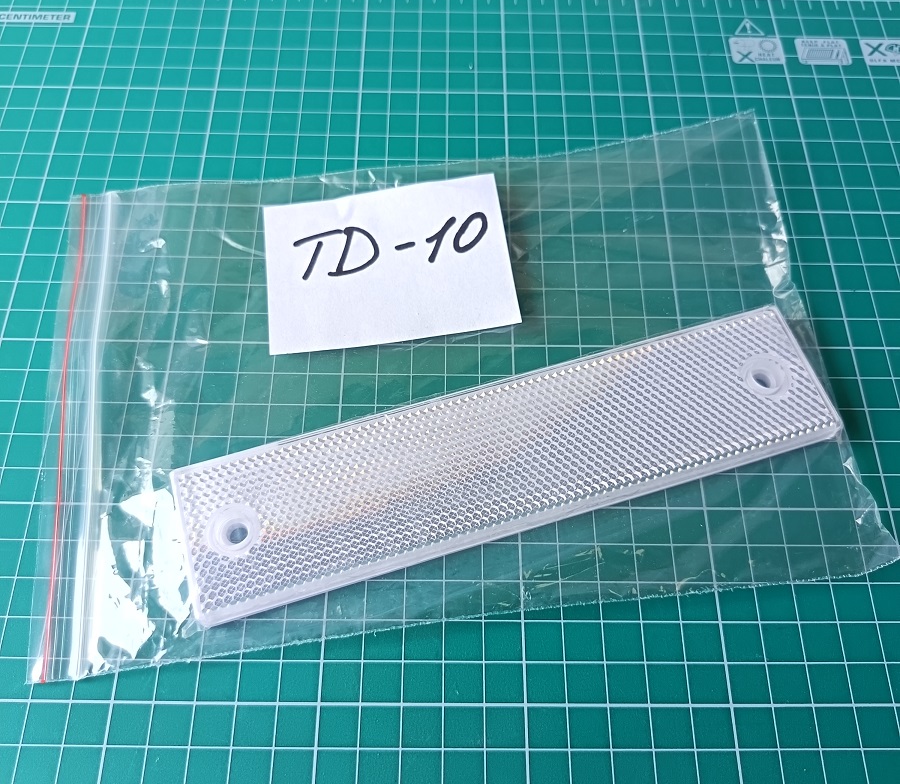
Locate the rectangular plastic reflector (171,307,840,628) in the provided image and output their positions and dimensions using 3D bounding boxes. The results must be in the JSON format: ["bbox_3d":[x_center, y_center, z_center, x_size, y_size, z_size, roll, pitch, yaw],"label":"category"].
[{"bbox_3d":[0.017,0.017,0.228,0.179,0.007,0.042,-15,65,-8],"label":"rectangular plastic reflector"}]

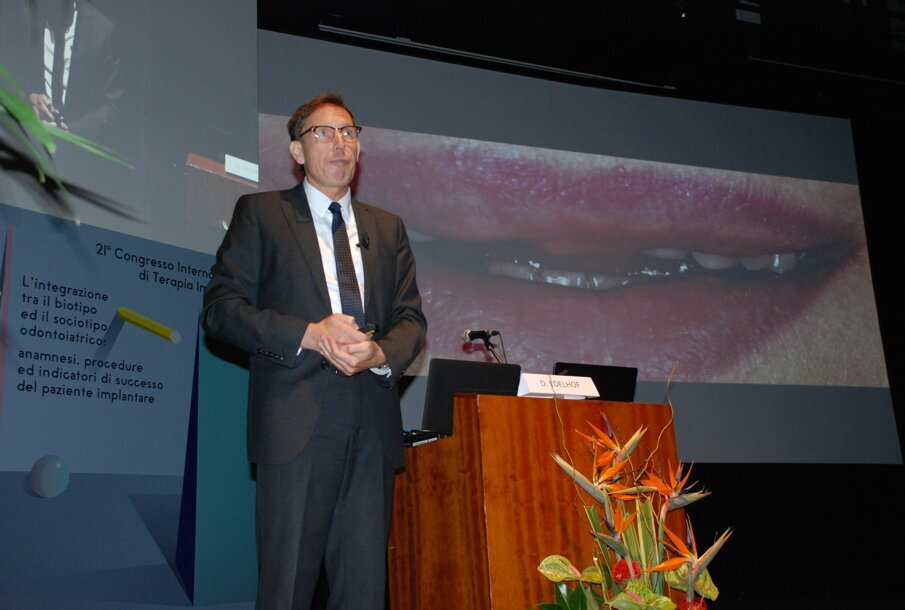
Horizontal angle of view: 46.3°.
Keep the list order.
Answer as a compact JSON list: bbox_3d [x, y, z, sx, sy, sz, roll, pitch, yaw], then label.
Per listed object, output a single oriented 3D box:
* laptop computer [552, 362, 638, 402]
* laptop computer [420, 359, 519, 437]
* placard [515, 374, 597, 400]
[{"bbox_3d":[0.438,0.380,3.892,0.383,0.260,0.336,6,-17,-31],"label":"laptop computer"},{"bbox_3d":[0.006,0.360,3.783,0.376,0.258,0.333,6,-17,-31],"label":"laptop computer"},{"bbox_3d":[0.362,0.278,3.627,0.297,0.075,0.073,6,-17,-31],"label":"placard"}]

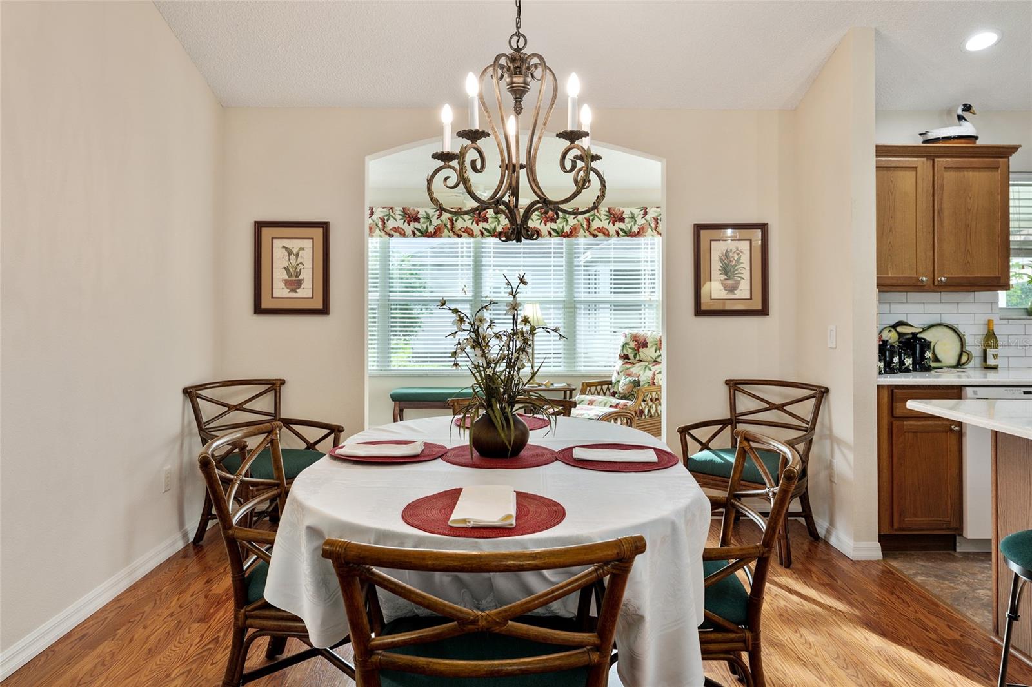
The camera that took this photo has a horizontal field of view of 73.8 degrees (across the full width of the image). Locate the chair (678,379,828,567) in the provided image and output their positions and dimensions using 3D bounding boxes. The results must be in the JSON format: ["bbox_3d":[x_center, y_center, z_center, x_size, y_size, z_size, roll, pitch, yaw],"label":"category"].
[{"bbox_3d":[1.295,0.650,3.735,0.590,0.830,0.640,2,3,37],"label":"chair"}]

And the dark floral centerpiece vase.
[{"bbox_3d":[-0.050,0.074,2.400,0.420,0.630,0.380,0,2,0],"label":"dark floral centerpiece vase"}]

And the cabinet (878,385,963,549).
[{"bbox_3d":[2.065,0.640,3.840,0.460,0.870,0.600,0,2,0],"label":"cabinet"}]

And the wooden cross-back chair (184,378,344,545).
[{"bbox_3d":[-1.374,0.647,3.703,0.630,0.840,0.600,2,3,38],"label":"wooden cross-back chair"}]

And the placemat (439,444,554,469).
[{"bbox_3d":[-0.055,0.388,2.370,0.398,0.012,0.398,0,2,0],"label":"placemat"}]

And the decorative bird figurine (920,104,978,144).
[{"bbox_3d":[2.485,-1.245,3.950,0.320,0.255,0.170,0,2,12],"label":"decorative bird figurine"}]

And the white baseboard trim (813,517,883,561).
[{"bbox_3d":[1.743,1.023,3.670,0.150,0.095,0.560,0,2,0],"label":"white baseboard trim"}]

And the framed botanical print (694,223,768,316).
[{"bbox_3d":[1.275,-0.436,4.070,0.440,0.553,0.030,0,2,0],"label":"framed botanical print"}]

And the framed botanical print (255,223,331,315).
[{"bbox_3d":[-1.320,-0.445,4.060,0.447,0.555,0.030,0,2,0],"label":"framed botanical print"}]

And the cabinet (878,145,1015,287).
[{"bbox_3d":[2.325,-0.705,3.975,0.930,0.810,0.345,0,2,0],"label":"cabinet"}]

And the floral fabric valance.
[{"bbox_3d":[-0.020,-1.180,6.700,3.000,0.315,0.120,0,2,0],"label":"floral fabric valance"}]

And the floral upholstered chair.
[{"bbox_3d":[0.990,0.430,5.950,0.970,1.060,0.760,-2,3,-38],"label":"floral upholstered chair"}]

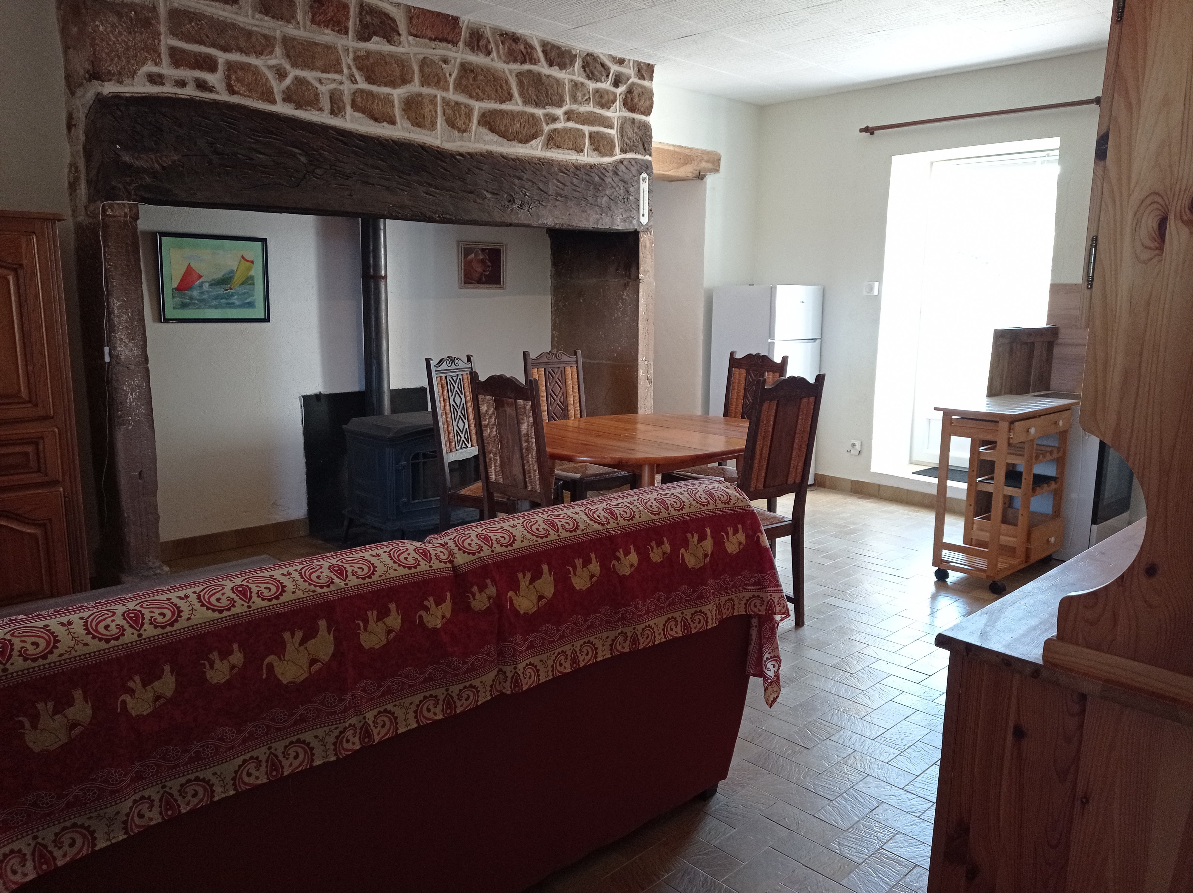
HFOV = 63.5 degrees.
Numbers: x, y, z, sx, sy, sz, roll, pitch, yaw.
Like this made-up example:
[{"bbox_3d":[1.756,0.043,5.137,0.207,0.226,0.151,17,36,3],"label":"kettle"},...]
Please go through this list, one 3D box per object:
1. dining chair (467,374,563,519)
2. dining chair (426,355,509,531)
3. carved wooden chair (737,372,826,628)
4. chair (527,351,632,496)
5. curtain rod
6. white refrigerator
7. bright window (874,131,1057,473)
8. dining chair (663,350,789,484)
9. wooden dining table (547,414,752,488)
[{"bbox_3d":[-0.228,0.230,4.081,0.450,1.114,0.500,9,13,40],"label":"dining chair"},{"bbox_3d":[-0.504,0.119,4.699,0.500,1.114,0.450,5,11,24],"label":"dining chair"},{"bbox_3d":[0.644,0.230,4.105,0.450,1.114,0.500,-7,12,-36],"label":"carved wooden chair"},{"bbox_3d":[-0.093,0.055,5.069,0.450,1.114,0.500,-8,13,-38],"label":"chair"},{"bbox_3d":[2.241,-1.960,5.724,0.090,0.055,1.575,-8,13,-40],"label":"curtain rod"},{"bbox_3d":[1.190,-0.421,6.871,0.550,1.430,0.550,-8,13,-40],"label":"white refrigerator"},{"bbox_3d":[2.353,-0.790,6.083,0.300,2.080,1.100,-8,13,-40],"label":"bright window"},{"bbox_3d":[0.666,0.085,4.921,0.500,1.114,0.450,-8,13,-40],"label":"dining chair"},{"bbox_3d":[0.235,0.310,4.666,1.399,0.755,1.164,-9,13,-41],"label":"wooden dining table"}]

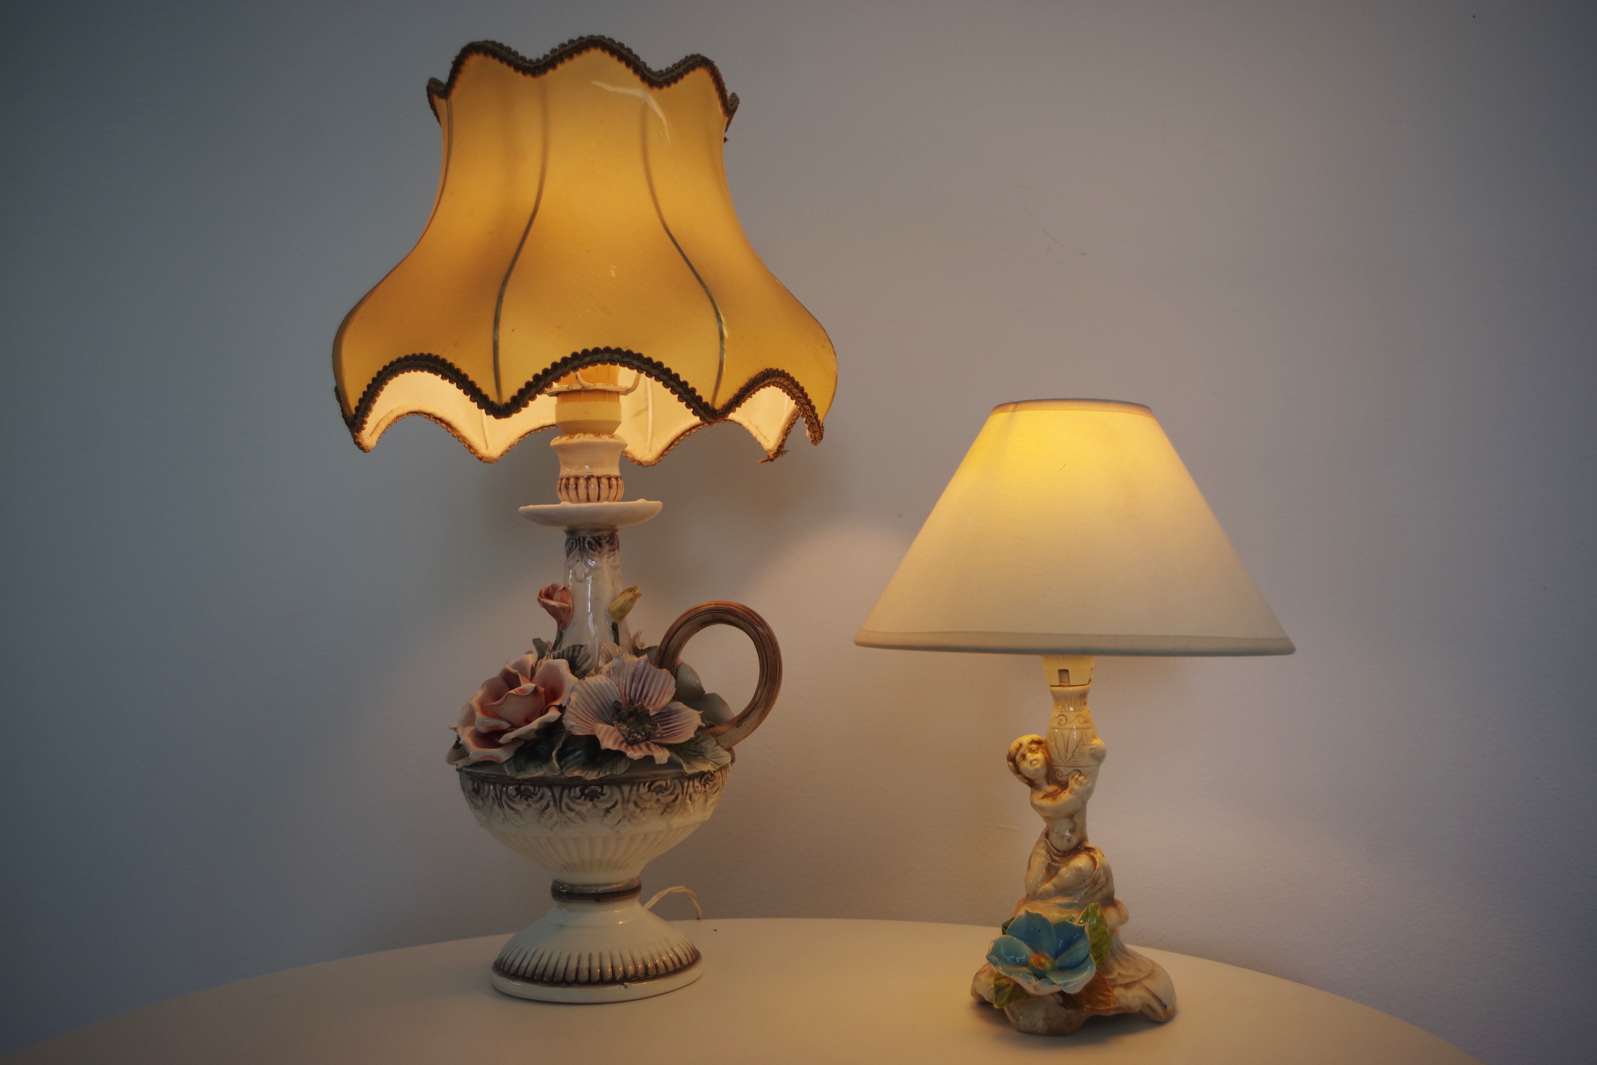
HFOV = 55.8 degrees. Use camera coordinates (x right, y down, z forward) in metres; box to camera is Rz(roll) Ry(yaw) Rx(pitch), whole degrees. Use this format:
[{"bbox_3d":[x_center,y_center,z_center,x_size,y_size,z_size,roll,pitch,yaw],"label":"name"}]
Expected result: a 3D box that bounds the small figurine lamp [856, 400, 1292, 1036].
[{"bbox_3d":[0.163,0.102,0.883,0.258,0.351,0.258,-2,-3,10],"label":"small figurine lamp"}]

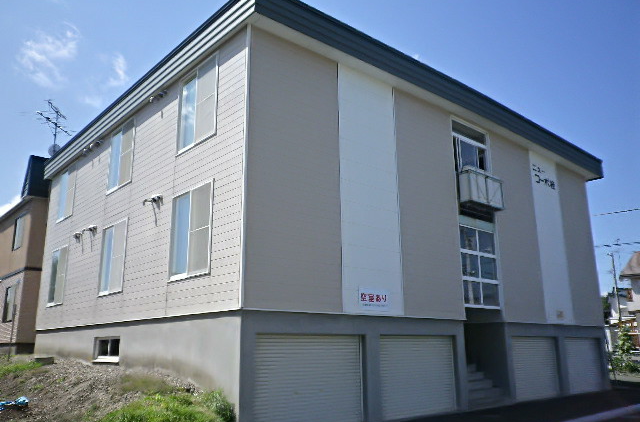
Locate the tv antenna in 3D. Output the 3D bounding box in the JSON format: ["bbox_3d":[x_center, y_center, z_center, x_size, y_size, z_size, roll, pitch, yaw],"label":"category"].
[{"bbox_3d":[-10.536,-2.903,20.609,1.350,2.300,2.100,-1,-14,2],"label":"tv antenna"}]

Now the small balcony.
[{"bbox_3d":[4.378,-0.500,14.022,1.660,0.830,0.360,12,-19,-40],"label":"small balcony"}]

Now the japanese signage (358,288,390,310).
[{"bbox_3d":[1.144,1.800,10.646,0.920,0.430,0.030,12,-19,-40],"label":"japanese signage"}]

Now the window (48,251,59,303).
[{"bbox_3d":[-8.853,2.217,17.261,0.090,1.820,0.860,12,-19,-40],"label":"window"}]

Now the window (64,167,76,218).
[{"bbox_3d":[-8.303,-0.622,17.258,0.100,1.641,0.842,11,-18,-40],"label":"window"}]

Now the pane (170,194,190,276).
[{"bbox_3d":[-2.879,0.476,10.670,0.070,1.750,0.810,12,-19,-40],"label":"pane"}]

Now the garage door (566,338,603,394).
[{"bbox_3d":[8.452,4.921,16.623,2.695,1.649,0.100,11,-18,-40],"label":"garage door"}]

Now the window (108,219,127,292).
[{"bbox_3d":[-5.106,1.150,13.091,0.100,1.776,0.867,11,-18,-40],"label":"window"}]

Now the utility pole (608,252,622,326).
[{"bbox_3d":[24.802,7.782,42.804,0.340,8.630,0.340,12,-19,-40],"label":"utility pole"}]

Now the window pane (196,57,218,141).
[{"bbox_3d":[-2.340,-2.288,10.660,0.100,1.666,0.833,11,-18,-40],"label":"window pane"}]

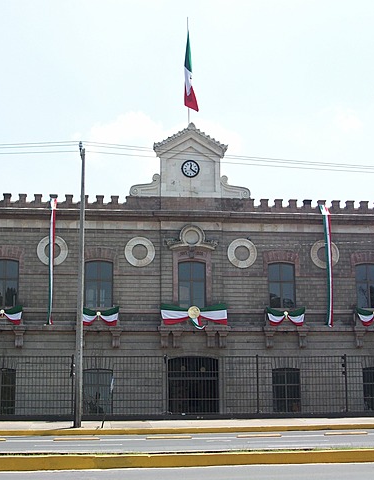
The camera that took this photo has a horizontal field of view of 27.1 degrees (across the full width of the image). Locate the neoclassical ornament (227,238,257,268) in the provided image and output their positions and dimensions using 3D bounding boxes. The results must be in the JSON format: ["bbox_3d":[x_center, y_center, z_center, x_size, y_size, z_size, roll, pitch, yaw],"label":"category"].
[{"bbox_3d":[2.634,0.661,36.682,1.463,1.433,0.200,1,-10,-7],"label":"neoclassical ornament"}]

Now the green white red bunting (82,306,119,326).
[{"bbox_3d":[-4.594,4.005,40.676,2.102,1.018,0.250,1,-11,-7],"label":"green white red bunting"}]

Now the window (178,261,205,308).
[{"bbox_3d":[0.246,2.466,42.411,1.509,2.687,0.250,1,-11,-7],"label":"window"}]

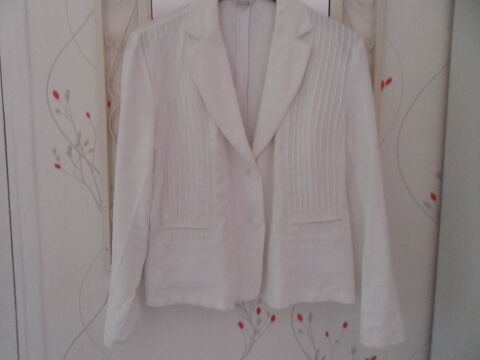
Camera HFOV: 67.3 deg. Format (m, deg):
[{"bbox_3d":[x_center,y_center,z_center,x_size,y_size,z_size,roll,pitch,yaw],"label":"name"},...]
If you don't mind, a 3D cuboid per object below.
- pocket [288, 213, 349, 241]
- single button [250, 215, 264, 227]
[{"bbox_3d":[0.155,0.093,0.715,0.112,0.050,0.012,0,6,-5],"label":"pocket"},{"bbox_3d":[0.034,0.080,0.710,0.022,0.021,0.005,0,6,0],"label":"single button"}]

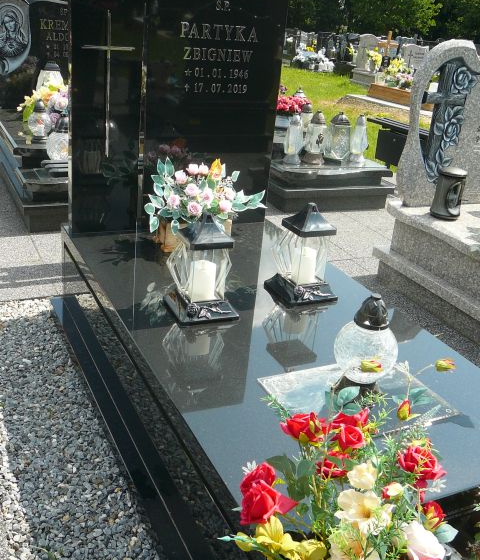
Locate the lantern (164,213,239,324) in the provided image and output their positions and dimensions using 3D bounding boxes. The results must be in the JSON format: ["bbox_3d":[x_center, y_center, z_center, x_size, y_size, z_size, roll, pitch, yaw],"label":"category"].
[{"bbox_3d":[-0.114,-0.059,2.079,0.205,0.329,0.205,-6,25,-25],"label":"lantern"}]

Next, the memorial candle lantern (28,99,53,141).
[{"bbox_3d":[-1.167,-0.928,3.770,0.138,0.235,0.138,-6,26,-25],"label":"memorial candle lantern"}]

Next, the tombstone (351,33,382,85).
[{"bbox_3d":[2.791,-4.725,13.810,0.632,0.958,0.391,-6,25,-25],"label":"tombstone"}]

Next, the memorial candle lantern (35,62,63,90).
[{"bbox_3d":[-1.257,-1.258,4.325,0.207,0.386,0.207,-6,26,-25],"label":"memorial candle lantern"}]

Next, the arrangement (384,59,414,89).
[{"bbox_3d":[2.739,-3.479,10.935,0.414,0.451,0.368,-6,26,-25],"label":"arrangement"}]

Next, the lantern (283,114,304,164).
[{"bbox_3d":[0.376,-0.962,4.419,0.130,0.330,0.130,-6,25,-25],"label":"lantern"}]

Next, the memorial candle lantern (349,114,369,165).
[{"bbox_3d":[0.856,-0.992,4.562,0.127,0.332,0.127,-6,26,-25],"label":"memorial candle lantern"}]

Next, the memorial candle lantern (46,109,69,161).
[{"bbox_3d":[-0.968,-0.783,3.521,0.172,0.258,0.172,-6,26,-25],"label":"memorial candle lantern"}]

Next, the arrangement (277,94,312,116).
[{"bbox_3d":[0.418,-1.417,5.255,0.307,0.186,0.251,-6,25,-25],"label":"arrangement"}]

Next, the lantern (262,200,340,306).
[{"bbox_3d":[0.232,-0.107,2.269,0.205,0.331,0.205,-6,25,-25],"label":"lantern"}]

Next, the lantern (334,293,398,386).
[{"bbox_3d":[0.327,0.163,1.660,0.164,0.279,0.164,-6,26,-25],"label":"lantern"}]

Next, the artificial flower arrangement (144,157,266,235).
[{"bbox_3d":[-0.137,-0.341,2.659,0.530,0.344,0.316,-6,25,-25],"label":"artificial flower arrangement"}]

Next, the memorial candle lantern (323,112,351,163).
[{"bbox_3d":[0.703,-1.003,4.538,0.166,0.341,0.166,-6,26,-25],"label":"memorial candle lantern"}]

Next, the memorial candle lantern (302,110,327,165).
[{"bbox_3d":[0.532,-0.974,4.421,0.145,0.346,0.145,-6,26,-25],"label":"memorial candle lantern"}]

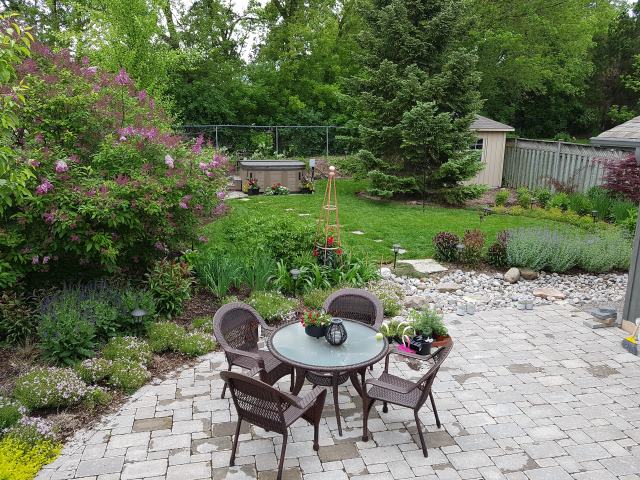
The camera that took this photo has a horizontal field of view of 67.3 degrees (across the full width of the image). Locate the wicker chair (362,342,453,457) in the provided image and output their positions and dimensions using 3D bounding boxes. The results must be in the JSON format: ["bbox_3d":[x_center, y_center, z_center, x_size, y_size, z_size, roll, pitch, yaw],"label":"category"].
[{"bbox_3d":[0.768,1.296,4.176,0.620,0.900,0.640,6,13,25],"label":"wicker chair"}]

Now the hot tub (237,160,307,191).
[{"bbox_3d":[-1.657,-2.192,16.654,2.100,0.910,2.100,-1,12,-8],"label":"hot tub"}]

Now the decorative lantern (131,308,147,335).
[{"bbox_3d":[-2.367,1.117,6.335,0.190,0.420,0.190,-5,15,-21],"label":"decorative lantern"}]

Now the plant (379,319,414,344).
[{"bbox_3d":[1.046,1.206,6.522,0.460,0.280,0.360,2,14,10],"label":"plant"}]

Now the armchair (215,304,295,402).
[{"bbox_3d":[-0.632,1.144,4.818,0.620,0.900,0.640,7,14,28],"label":"armchair"}]

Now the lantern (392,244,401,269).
[{"bbox_3d":[1.540,0.344,9.682,0.170,0.480,0.170,2,14,9],"label":"lantern"}]

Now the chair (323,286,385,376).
[{"bbox_3d":[0.284,1.061,5.248,0.640,0.900,0.620,5,13,21],"label":"chair"}]

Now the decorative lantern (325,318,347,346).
[{"bbox_3d":[0.158,0.849,4.467,0.200,0.220,0.200,1,12,0],"label":"decorative lantern"}]

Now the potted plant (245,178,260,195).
[{"bbox_3d":[-2.303,-1.816,16.332,0.500,0.520,0.440,0,13,0],"label":"potted plant"}]

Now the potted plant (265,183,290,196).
[{"bbox_3d":[-1.454,-1.781,16.388,0.850,0.460,0.500,0,13,0],"label":"potted plant"}]

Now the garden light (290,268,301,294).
[{"bbox_3d":[-0.387,0.681,7.562,0.150,0.430,0.150,1,12,0],"label":"garden light"}]

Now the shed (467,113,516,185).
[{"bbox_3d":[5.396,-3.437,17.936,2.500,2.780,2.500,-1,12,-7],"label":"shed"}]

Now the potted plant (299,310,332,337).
[{"bbox_3d":[-0.038,0.797,4.650,0.290,0.240,0.270,1,12,0],"label":"potted plant"}]

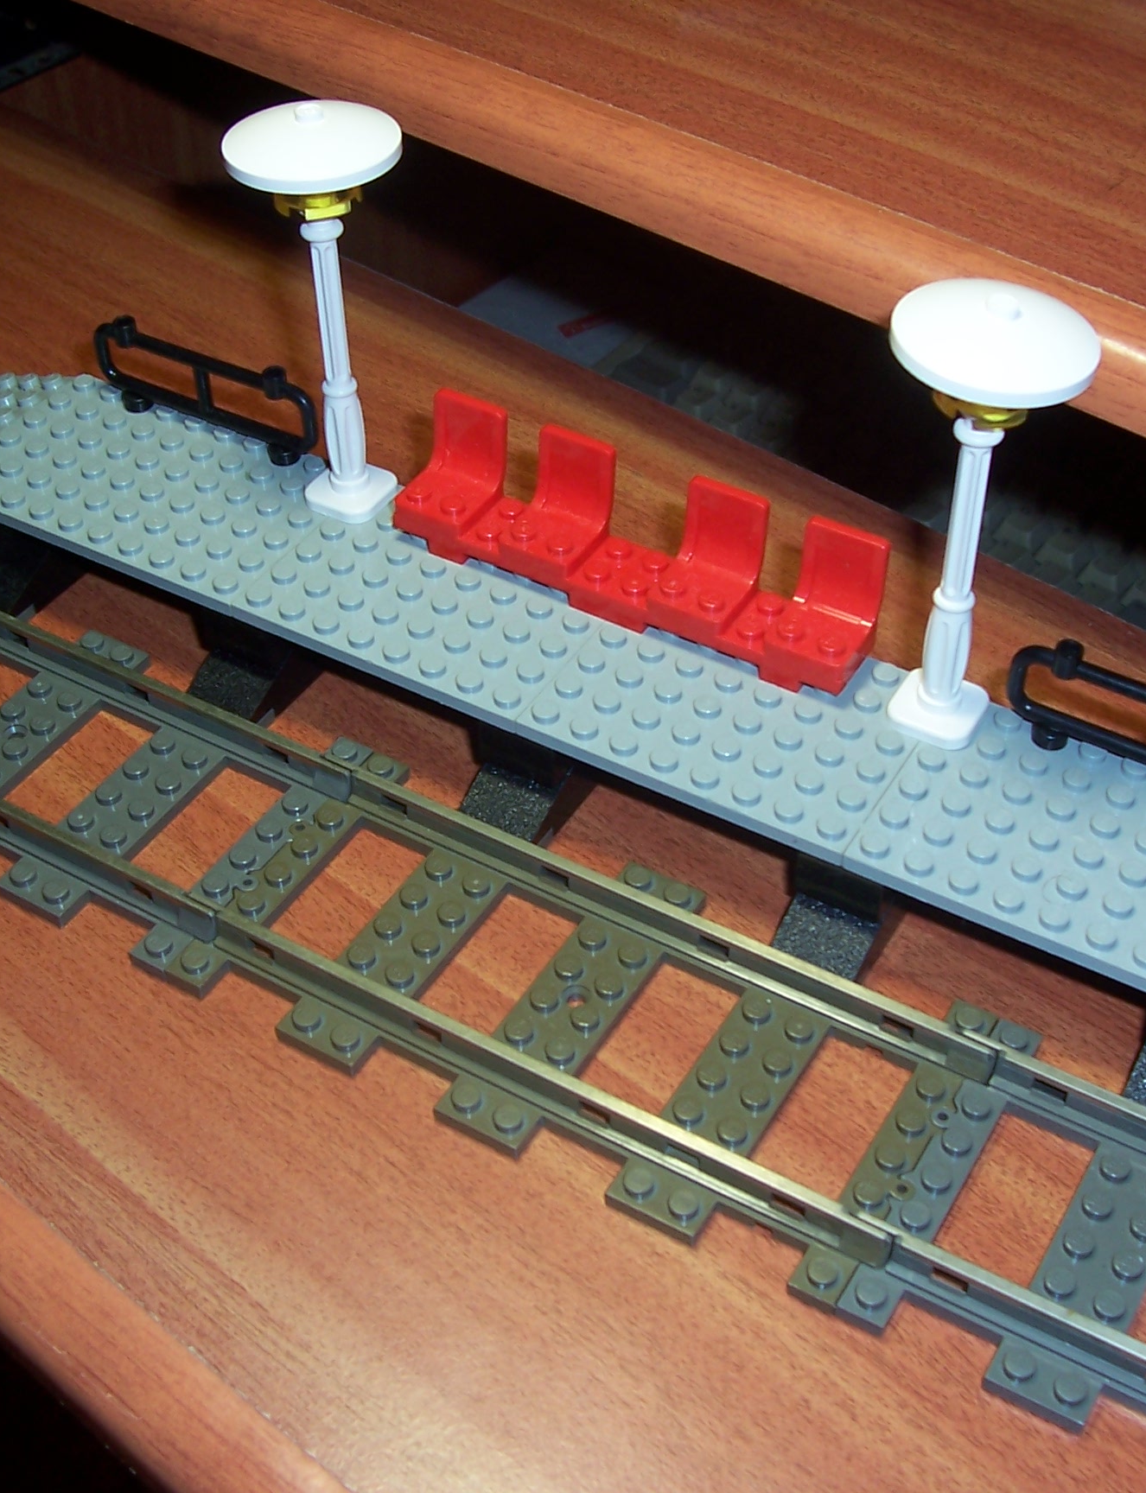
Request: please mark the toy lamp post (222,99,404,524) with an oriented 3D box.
[{"bbox_3d":[-0.045,-0.081,0.370,0.032,0.085,0.032,0,43,0],"label":"toy lamp post"}]

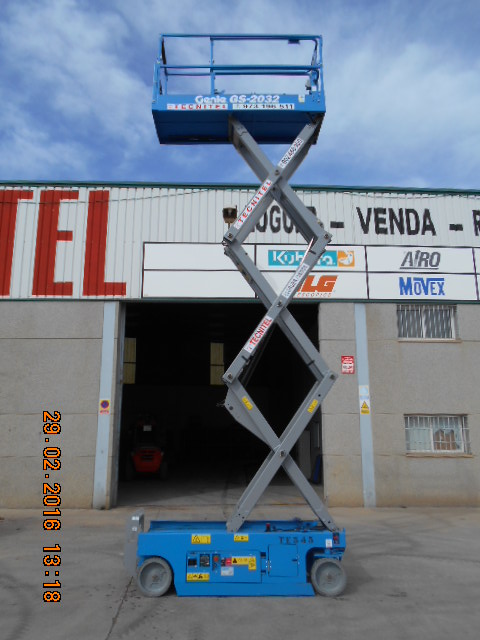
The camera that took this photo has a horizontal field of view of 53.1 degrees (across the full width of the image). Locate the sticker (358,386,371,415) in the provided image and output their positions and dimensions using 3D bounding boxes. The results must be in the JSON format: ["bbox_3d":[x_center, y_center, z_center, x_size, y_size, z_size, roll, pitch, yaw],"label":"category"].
[{"bbox_3d":[2.683,1.712,10.325,0.210,0.610,0.010,0,-11,-2],"label":"sticker"}]

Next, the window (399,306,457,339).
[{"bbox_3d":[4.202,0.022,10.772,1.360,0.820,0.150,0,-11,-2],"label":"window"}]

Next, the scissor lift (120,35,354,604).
[{"bbox_3d":[-0.075,-0.369,6.141,2.430,6.880,0.820,0,-11,-1],"label":"scissor lift"}]

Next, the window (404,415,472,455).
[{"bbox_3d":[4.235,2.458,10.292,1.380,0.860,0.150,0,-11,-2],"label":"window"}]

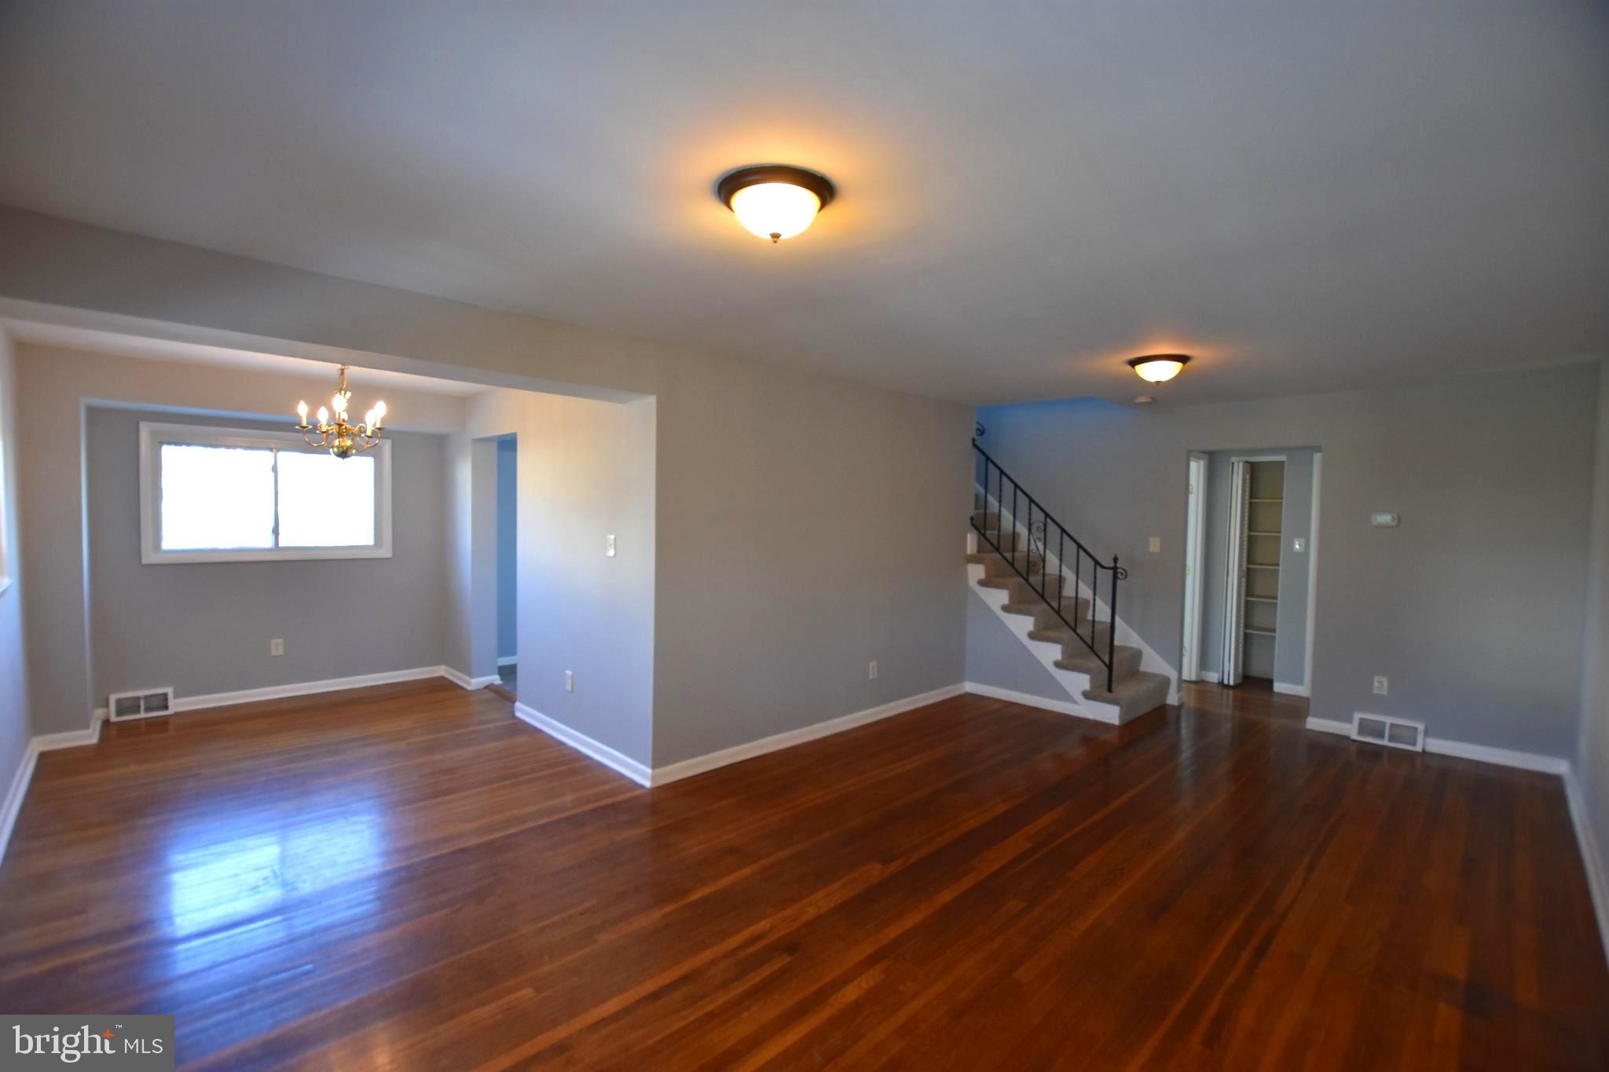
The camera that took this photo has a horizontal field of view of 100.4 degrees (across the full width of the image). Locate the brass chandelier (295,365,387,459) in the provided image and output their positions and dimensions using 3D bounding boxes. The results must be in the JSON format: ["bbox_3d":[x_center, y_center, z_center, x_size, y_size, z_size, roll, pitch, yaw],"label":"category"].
[{"bbox_3d":[-2.683,-0.753,3.898,0.450,0.612,0.450,-1,3,-44],"label":"brass chandelier"}]

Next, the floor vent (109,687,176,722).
[{"bbox_3d":[-4.716,1.201,4.780,0.321,0.188,0.040,-1,3,-40],"label":"floor vent"}]

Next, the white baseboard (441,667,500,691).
[{"bbox_3d":[-2.908,1.229,5.883,0.221,0.090,0.638,-1,3,-44],"label":"white baseboard"}]

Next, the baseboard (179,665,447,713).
[{"bbox_3d":[-3.908,1.232,5.452,1.774,0.085,0.018,-1,3,-40],"label":"baseboard"}]

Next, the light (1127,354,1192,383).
[{"bbox_3d":[2.077,-0.953,3.926,0.330,0.140,0.330,-1,3,-44],"label":"light"}]

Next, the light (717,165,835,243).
[{"bbox_3d":[-0.080,-0.912,1.914,0.330,0.144,0.330,1,2,0],"label":"light"}]

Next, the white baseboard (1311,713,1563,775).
[{"bbox_3d":[4.145,1.386,4.465,1.256,0.090,0.018,3,3,41],"label":"white baseboard"}]

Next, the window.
[{"bbox_3d":[-4.120,-0.311,5.245,1.522,1.006,0.090,-1,3,-40],"label":"window"}]

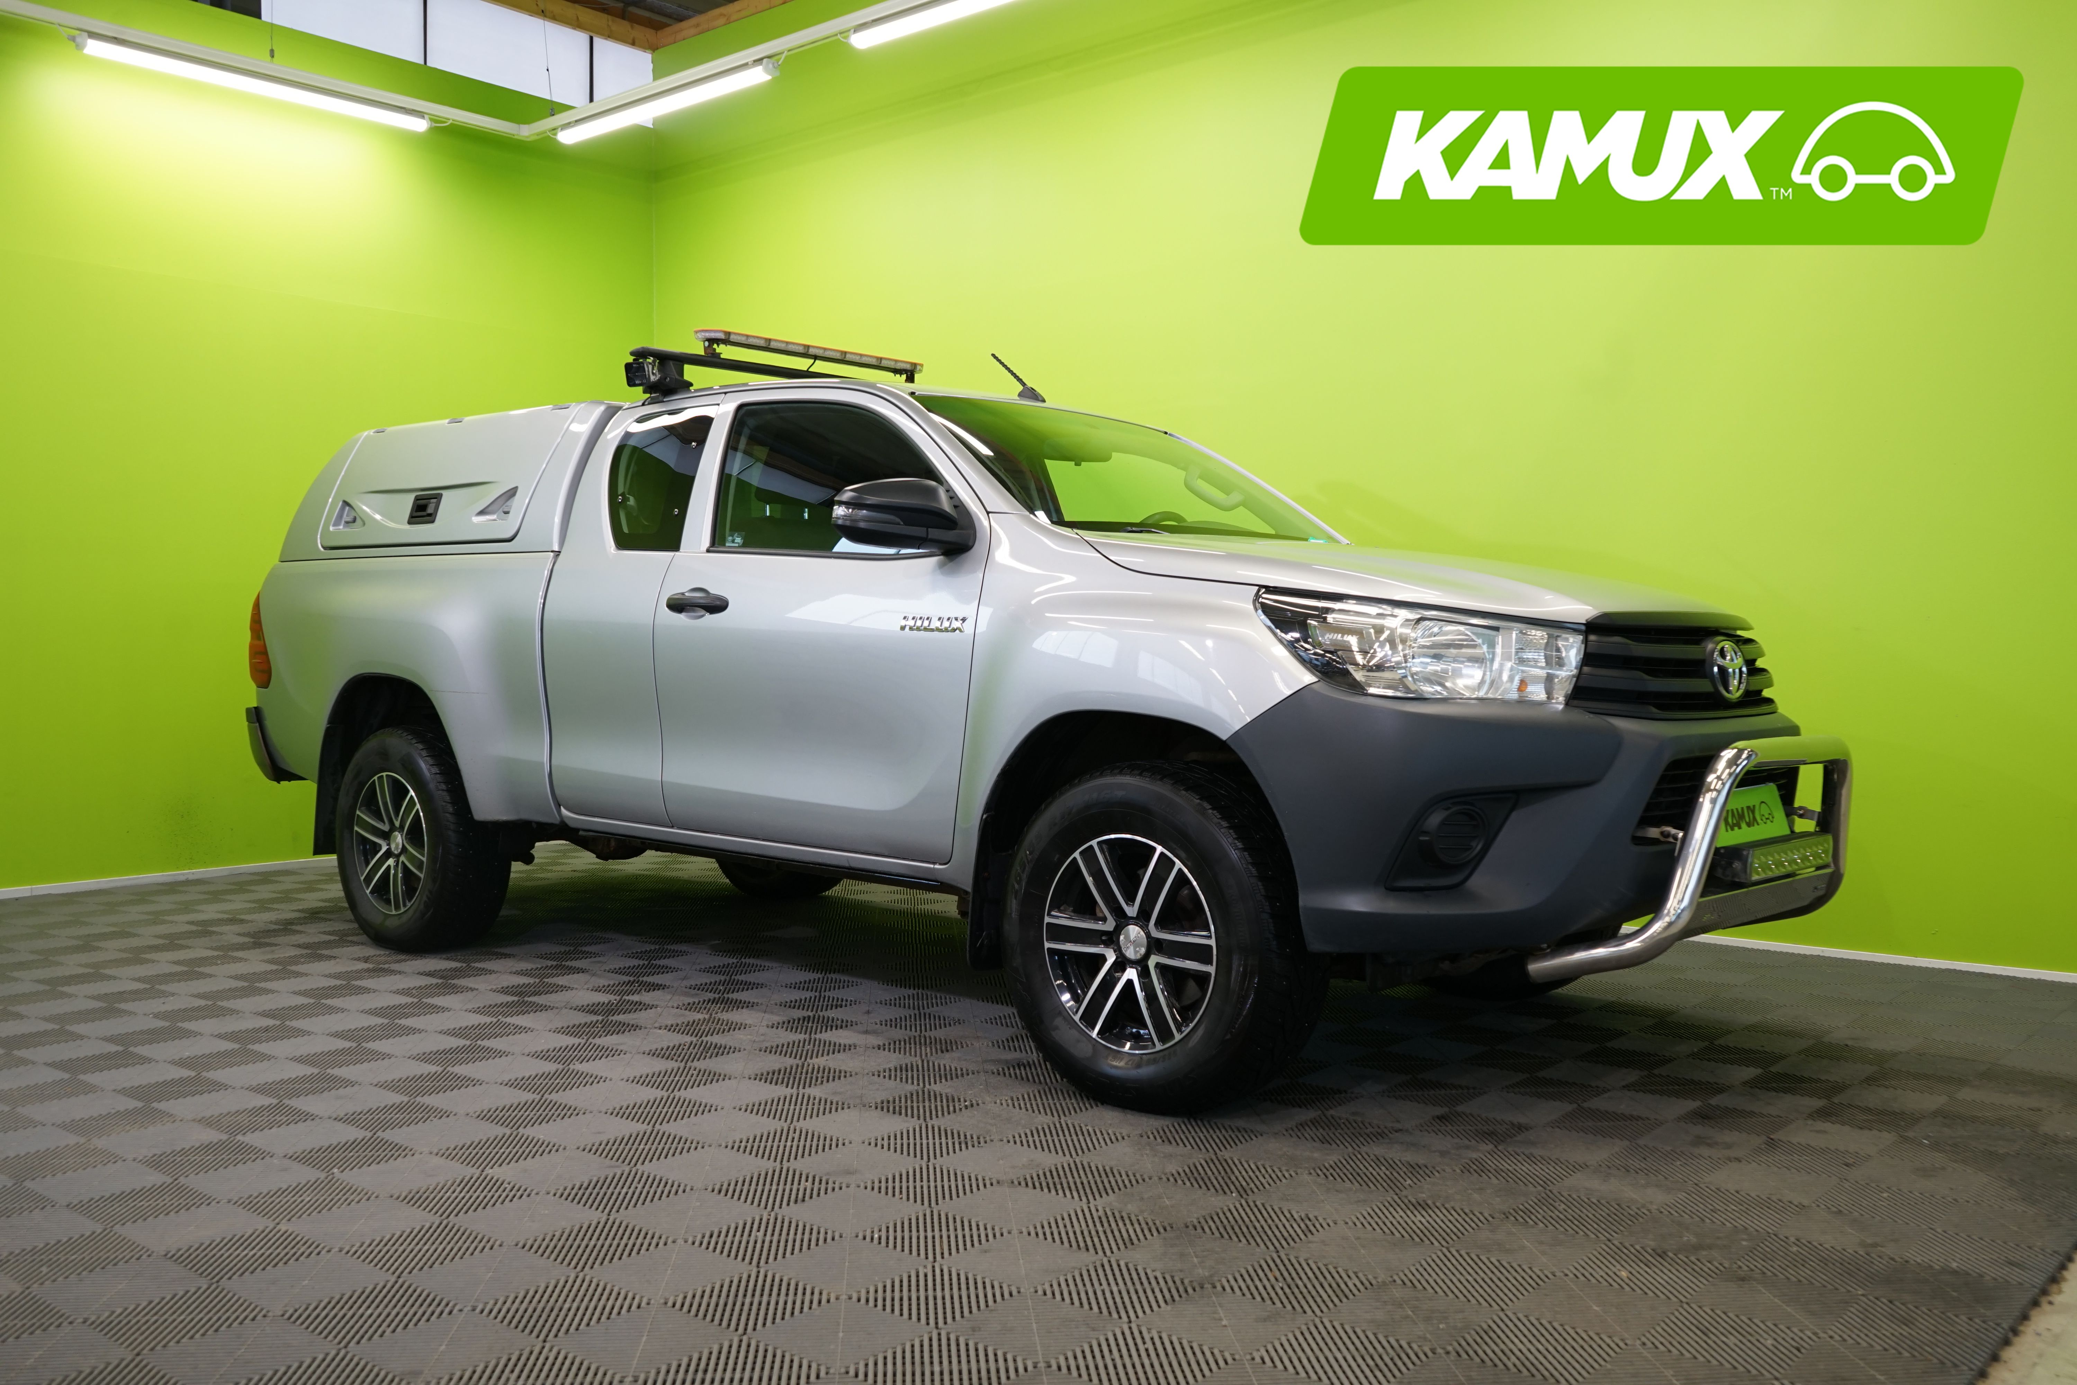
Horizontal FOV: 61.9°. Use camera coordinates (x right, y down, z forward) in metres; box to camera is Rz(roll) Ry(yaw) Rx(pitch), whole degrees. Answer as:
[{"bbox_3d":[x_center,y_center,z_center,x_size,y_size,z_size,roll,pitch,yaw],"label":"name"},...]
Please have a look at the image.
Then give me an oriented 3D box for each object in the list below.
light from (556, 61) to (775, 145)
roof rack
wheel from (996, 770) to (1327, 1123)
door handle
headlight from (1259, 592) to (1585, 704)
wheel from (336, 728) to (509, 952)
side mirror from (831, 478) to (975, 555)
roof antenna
[{"bbox_3d":[-1.717,-2.667,7.858,1.540,0.075,0.080,1,1,41],"label":"light"},{"bbox_3d":[-0.729,-1.007,5.647,0.260,0.235,1.400,1,1,41],"label":"roof rack"},{"bbox_3d":[0.264,0.527,3.783,0.745,0.745,0.255,1,1,41],"label":"wheel"},{"bbox_3d":[-0.908,-0.243,4.626,0.245,0.072,0.055,1,1,41],"label":"door handle"},{"bbox_3d":[0.756,-0.085,3.470,0.590,0.235,0.310,1,1,41],"label":"headlight"},{"bbox_3d":[-2.069,0.490,5.801,0.745,0.745,0.255,1,1,41],"label":"wheel"},{"bbox_3d":[-0.301,-0.410,4.030,0.190,0.180,0.260,1,1,41],"label":"side mirror"},{"bbox_3d":[-0.051,-0.917,5.034,0.210,0.165,0.045,1,1,41],"label":"roof antenna"}]

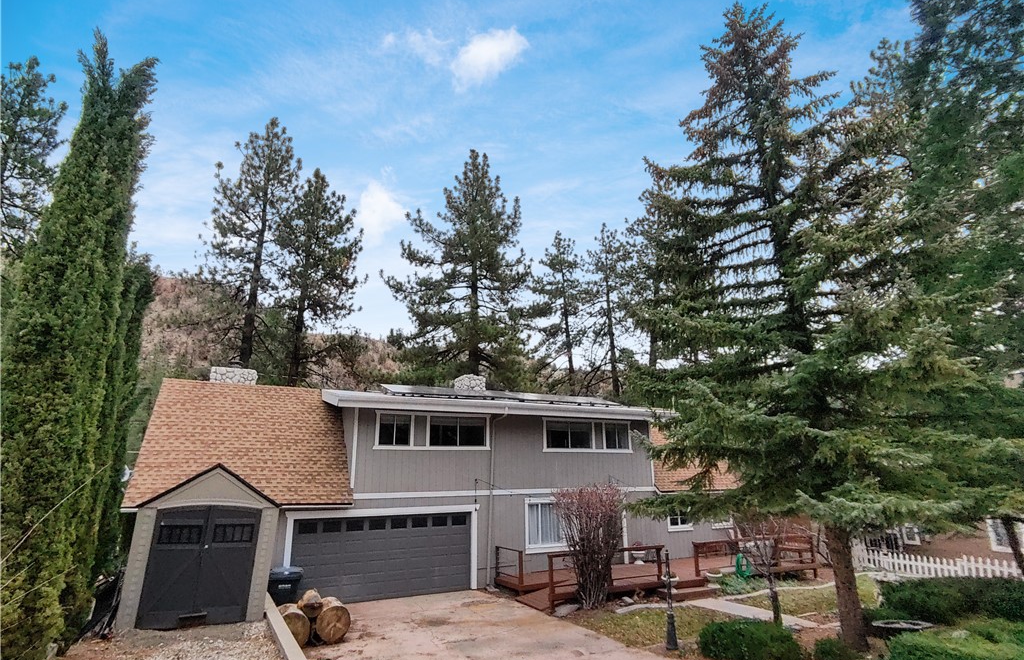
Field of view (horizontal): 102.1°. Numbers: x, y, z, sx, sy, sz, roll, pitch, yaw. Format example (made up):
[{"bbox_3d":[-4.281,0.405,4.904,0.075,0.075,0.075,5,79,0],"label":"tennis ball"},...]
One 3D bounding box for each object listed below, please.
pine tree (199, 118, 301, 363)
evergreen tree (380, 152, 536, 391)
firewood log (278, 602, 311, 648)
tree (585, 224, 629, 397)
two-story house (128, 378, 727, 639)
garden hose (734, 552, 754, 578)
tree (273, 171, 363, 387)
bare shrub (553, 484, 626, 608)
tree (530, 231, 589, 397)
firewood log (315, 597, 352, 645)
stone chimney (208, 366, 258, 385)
[{"bbox_3d":[-13.602,-1.524,21.371,5.000,21.960,5.000,6,-15,-18],"label":"pine tree"},{"bbox_3d":[-2.486,-1.034,25.428,8.800,23.350,8.800,6,-15,-18],"label":"evergreen tree"},{"bbox_3d":[-4.446,5.990,8.361,0.590,0.590,0.460,14,-20,-42],"label":"firewood log"},{"bbox_3d":[7.231,1.683,30.189,4.600,20.740,4.600,6,-15,-18],"label":"tree"},{"bbox_3d":[-1.615,5.334,15.866,18.700,6.300,8.200,6,-15,-18],"label":"two-story house"},{"bbox_3d":[7.299,7.393,13.000,0.580,0.780,0.300,6,-15,-18],"label":"garden hose"},{"bbox_3d":[-11.322,-0.039,21.823,4.900,19.370,4.900,6,-15,-18],"label":"tree"},{"bbox_3d":[2.070,5.649,10.880,1.850,2.950,1.850,1,-14,0],"label":"bare shrub"},{"bbox_3d":[4.095,1.944,31.244,4.500,20.680,4.500,6,-15,-18],"label":"tree"},{"bbox_3d":[-3.749,6.000,8.520,0.640,0.640,0.460,13,-19,-39],"label":"firewood log"},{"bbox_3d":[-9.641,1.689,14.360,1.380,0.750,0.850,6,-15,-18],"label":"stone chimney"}]

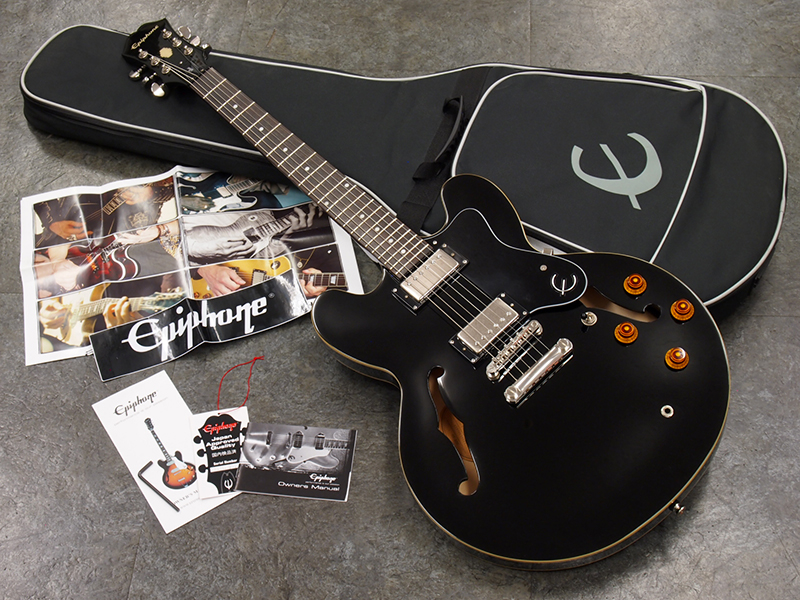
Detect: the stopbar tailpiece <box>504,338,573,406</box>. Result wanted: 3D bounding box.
[{"bbox_3d":[0.161,0.083,1.501,0.102,0.015,0.018,-42,61,-10],"label":"stopbar tailpiece"}]

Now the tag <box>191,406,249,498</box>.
[{"bbox_3d":[-0.210,0.183,1.551,0.070,0.002,0.120,-10,52,-6],"label":"tag"}]

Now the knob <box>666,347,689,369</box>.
[{"bbox_3d":[0.317,0.065,1.481,0.027,0.015,0.027,-6,61,11],"label":"knob"}]

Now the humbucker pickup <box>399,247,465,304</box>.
[{"bbox_3d":[0.038,-0.028,1.589,0.070,0.017,0.038,-42,61,-10],"label":"humbucker pickup"}]

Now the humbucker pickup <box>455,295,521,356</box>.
[{"bbox_3d":[0.106,0.034,1.538,0.070,0.017,0.038,-42,61,-10],"label":"humbucker pickup"}]

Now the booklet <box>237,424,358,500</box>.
[{"bbox_3d":[-0.122,0.191,1.539,0.133,0.004,0.097,3,52,5],"label":"booklet"}]

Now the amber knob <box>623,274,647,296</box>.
[{"bbox_3d":[0.280,-0.021,1.537,0.027,0.015,0.027,-6,61,11],"label":"amber knob"}]

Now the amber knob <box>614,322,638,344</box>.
[{"bbox_3d":[0.264,0.036,1.510,0.027,0.015,0.027,-6,61,11],"label":"amber knob"}]

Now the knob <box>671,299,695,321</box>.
[{"bbox_3d":[0.330,0.010,1.508,0.027,0.015,0.027,-6,61,11],"label":"knob"}]

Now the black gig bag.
[{"bbox_3d":[-0.017,-0.229,1.819,1.100,0.080,0.424,14,54,12],"label":"black gig bag"}]

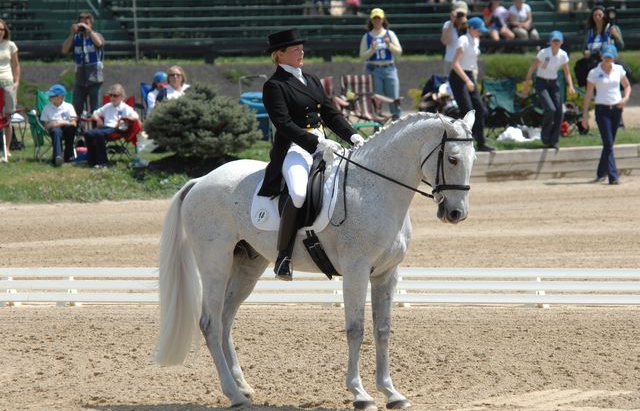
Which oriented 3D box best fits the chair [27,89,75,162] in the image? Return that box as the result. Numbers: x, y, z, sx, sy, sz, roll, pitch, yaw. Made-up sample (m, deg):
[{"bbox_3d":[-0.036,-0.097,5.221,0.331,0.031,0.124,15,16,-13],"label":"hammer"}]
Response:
[{"bbox_3d":[-3.243,-0.970,77.500,0.680,0.870,0.570,-1,3,-12],"label":"chair"}]

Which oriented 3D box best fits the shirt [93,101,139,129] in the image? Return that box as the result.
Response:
[{"bbox_3d":[-2.492,-1.097,77.900,0.550,0.370,0.300,1,3,20],"label":"shirt"}]

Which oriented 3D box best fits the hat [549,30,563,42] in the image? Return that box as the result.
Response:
[{"bbox_3d":[2.948,-2.102,79.500,0.175,0.150,0.260,0,2,-12],"label":"hat"}]

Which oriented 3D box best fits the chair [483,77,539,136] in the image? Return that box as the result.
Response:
[{"bbox_3d":[2.568,-1.298,85.500,0.740,0.800,0.600,-1,3,-27],"label":"chair"}]

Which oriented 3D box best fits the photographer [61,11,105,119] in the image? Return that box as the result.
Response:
[{"bbox_3d":[-2.942,-1.517,79.500,0.560,1.780,0.480,1,3,13],"label":"photographer"}]

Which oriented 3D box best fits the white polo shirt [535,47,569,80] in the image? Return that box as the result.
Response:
[{"bbox_3d":[2.869,-1.760,79.200,0.430,0.410,0.260,9,8,6],"label":"white polo shirt"}]

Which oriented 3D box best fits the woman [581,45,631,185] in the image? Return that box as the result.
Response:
[{"bbox_3d":[3.506,-1.111,78.500,0.600,1.700,0.500,0,2,-3],"label":"woman"}]

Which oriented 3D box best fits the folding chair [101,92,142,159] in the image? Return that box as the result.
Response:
[{"bbox_3d":[-2.495,-0.964,78.000,0.720,0.820,0.580,1,3,27],"label":"folding chair"}]

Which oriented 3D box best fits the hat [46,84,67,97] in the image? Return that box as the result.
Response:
[{"bbox_3d":[-3.199,-1.396,77.600,0.180,0.140,0.260,2,3,37],"label":"hat"}]

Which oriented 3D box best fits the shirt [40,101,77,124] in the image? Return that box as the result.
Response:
[{"bbox_3d":[-3.122,-1.098,76.300,0.430,0.360,0.250,0,2,-3],"label":"shirt"}]

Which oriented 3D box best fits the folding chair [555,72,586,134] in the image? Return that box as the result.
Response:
[{"bbox_3d":[3.268,-1.367,86.500,0.760,0.850,0.620,-1,2,-22],"label":"folding chair"}]

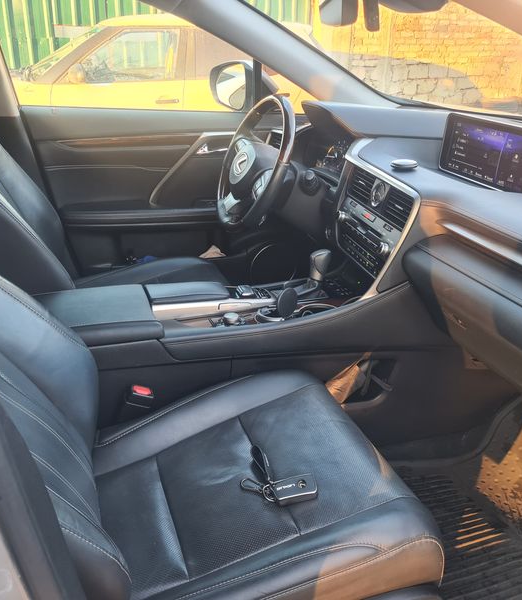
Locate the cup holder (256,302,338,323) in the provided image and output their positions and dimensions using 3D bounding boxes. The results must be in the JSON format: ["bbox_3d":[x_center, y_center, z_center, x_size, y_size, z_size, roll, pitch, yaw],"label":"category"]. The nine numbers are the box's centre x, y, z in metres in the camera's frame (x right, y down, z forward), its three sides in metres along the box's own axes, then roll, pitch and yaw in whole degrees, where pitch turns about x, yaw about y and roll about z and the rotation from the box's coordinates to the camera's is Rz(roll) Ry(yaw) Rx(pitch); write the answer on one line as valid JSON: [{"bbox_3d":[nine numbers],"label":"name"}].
[{"bbox_3d":[0.075,0.054,1.300,0.190,0.060,0.095,-6,24,-20],"label":"cup holder"}]

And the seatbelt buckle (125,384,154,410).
[{"bbox_3d":[-0.225,0.185,1.109,0.048,0.050,0.032,15,16,-27],"label":"seatbelt buckle"}]

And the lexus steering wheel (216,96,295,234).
[{"bbox_3d":[-0.016,-0.356,1.565,0.095,0.365,0.365,16,27,-28],"label":"lexus steering wheel"}]

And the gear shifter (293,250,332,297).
[{"bbox_3d":[0.116,-0.060,1.367,0.080,0.105,0.060,-6,24,-20],"label":"gear shifter"}]

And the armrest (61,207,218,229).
[{"bbox_3d":[-0.341,-0.247,1.807,0.500,0.060,0.085,-6,24,-20],"label":"armrest"}]

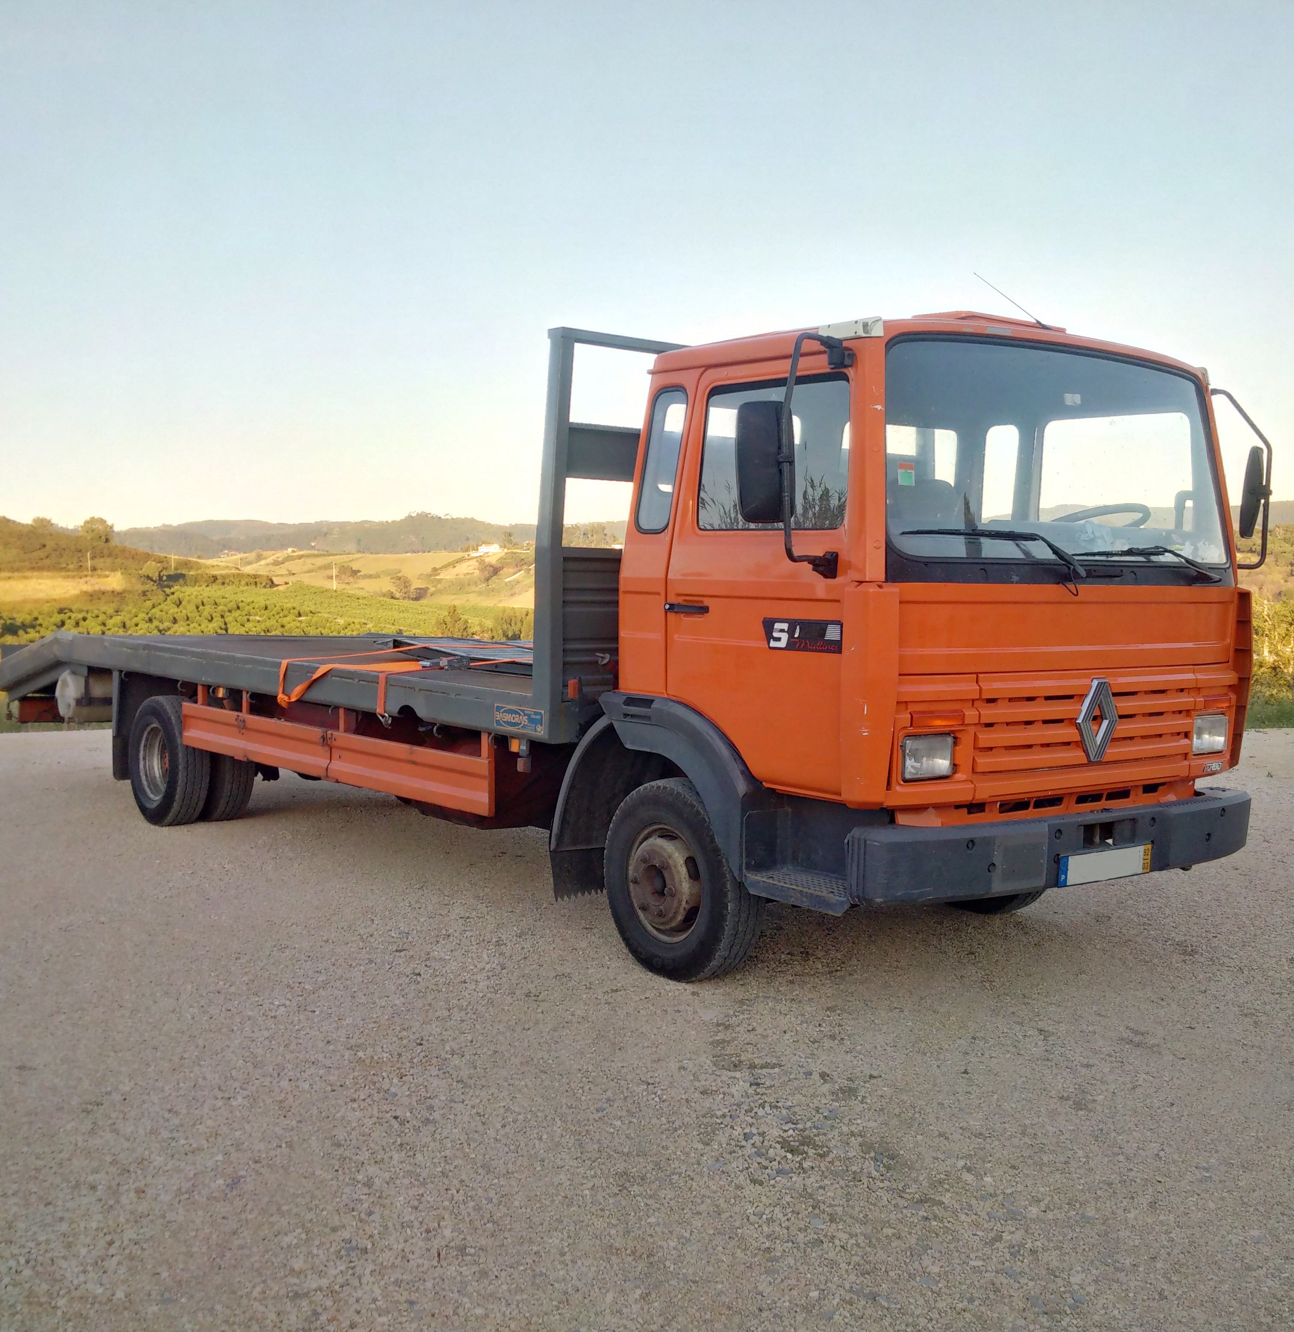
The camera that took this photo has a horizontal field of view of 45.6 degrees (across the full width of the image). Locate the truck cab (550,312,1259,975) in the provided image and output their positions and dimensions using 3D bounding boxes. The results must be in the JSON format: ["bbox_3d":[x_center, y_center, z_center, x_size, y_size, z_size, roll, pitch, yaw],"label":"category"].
[{"bbox_3d":[1.122,-0.048,6.310,2.260,2.480,1.920,-1,4,-37],"label":"truck cab"}]

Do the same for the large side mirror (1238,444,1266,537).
[{"bbox_3d":[2.536,-0.735,6.450,0.090,0.385,0.190,6,5,30],"label":"large side mirror"}]

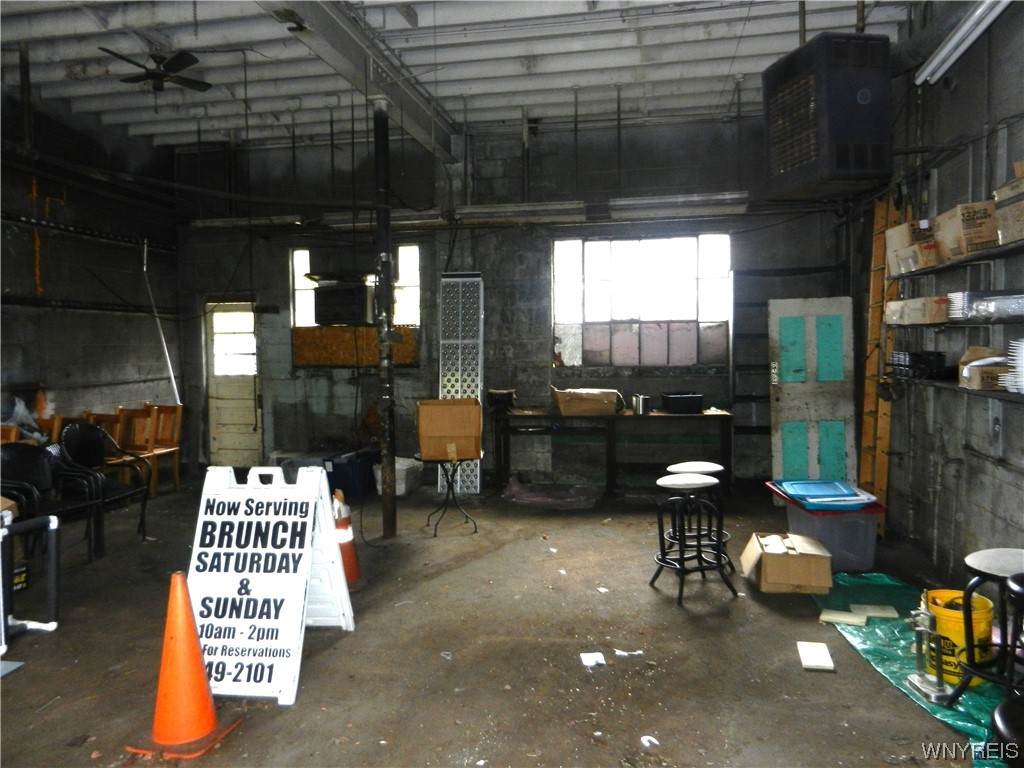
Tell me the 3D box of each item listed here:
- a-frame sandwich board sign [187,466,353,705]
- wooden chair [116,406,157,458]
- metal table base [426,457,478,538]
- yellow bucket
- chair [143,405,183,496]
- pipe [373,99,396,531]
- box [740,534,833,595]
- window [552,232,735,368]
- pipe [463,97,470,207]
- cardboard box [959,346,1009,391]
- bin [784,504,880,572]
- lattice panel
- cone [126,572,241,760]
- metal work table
[{"bbox_3d":[-1.307,0.969,3.969,0.637,1.056,0.900,0,3,6],"label":"a-frame sandwich board sign"},{"bbox_3d":[-4.042,0.762,7.820,0.420,0.970,0.460,0,3,11],"label":"wooden chair"},{"bbox_3d":[-0.537,0.974,6.582,0.400,0.650,0.400,-2,4,-17],"label":"metal table base"},{"bbox_3d":[2.177,1.237,3.598,0.295,0.380,0.295,0,3,11],"label":"yellow bucket"},{"bbox_3d":[-4.190,0.783,8.633,0.450,0.980,0.480,0,3,11],"label":"chair"},{"bbox_3d":[-1.089,-0.545,6.434,0.125,3.803,0.125,0,3,11],"label":"pipe"},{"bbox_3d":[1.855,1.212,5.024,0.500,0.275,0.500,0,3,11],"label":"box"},{"bbox_3d":[1.369,-0.891,7.864,1.879,1.418,0.100,0,3,11],"label":"window"},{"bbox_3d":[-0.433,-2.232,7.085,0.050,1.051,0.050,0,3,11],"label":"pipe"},{"bbox_3d":[2.704,-0.077,4.131,0.280,0.200,0.280,0,3,11],"label":"cardboard box"},{"bbox_3d":[2.432,1.129,5.682,0.490,0.460,0.600,-1,3,-1],"label":"bin"},{"bbox_3d":[-0.564,-0.018,8.132,0.450,2.420,0.090,0,-1,11],"label":"lattice panel"},{"bbox_3d":[-1.383,1.144,3.116,0.335,0.700,0.335,1,4,21],"label":"cone"},{"bbox_3d":[1.126,0.773,8.417,2.620,0.900,0.600,0,3,11],"label":"metal work table"}]

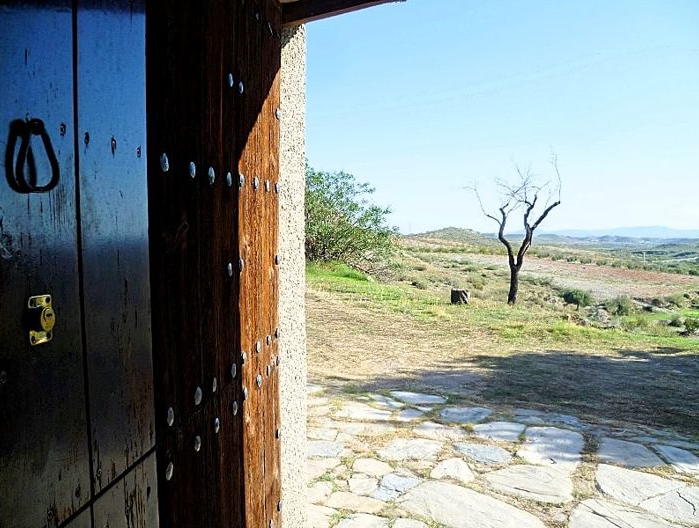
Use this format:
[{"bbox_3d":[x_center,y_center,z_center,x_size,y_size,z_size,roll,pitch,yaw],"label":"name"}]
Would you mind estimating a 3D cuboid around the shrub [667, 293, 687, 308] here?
[{"bbox_3d":[12.621,1.409,22.000,0.824,0.618,0.807,0,3,0],"label":"shrub"}]

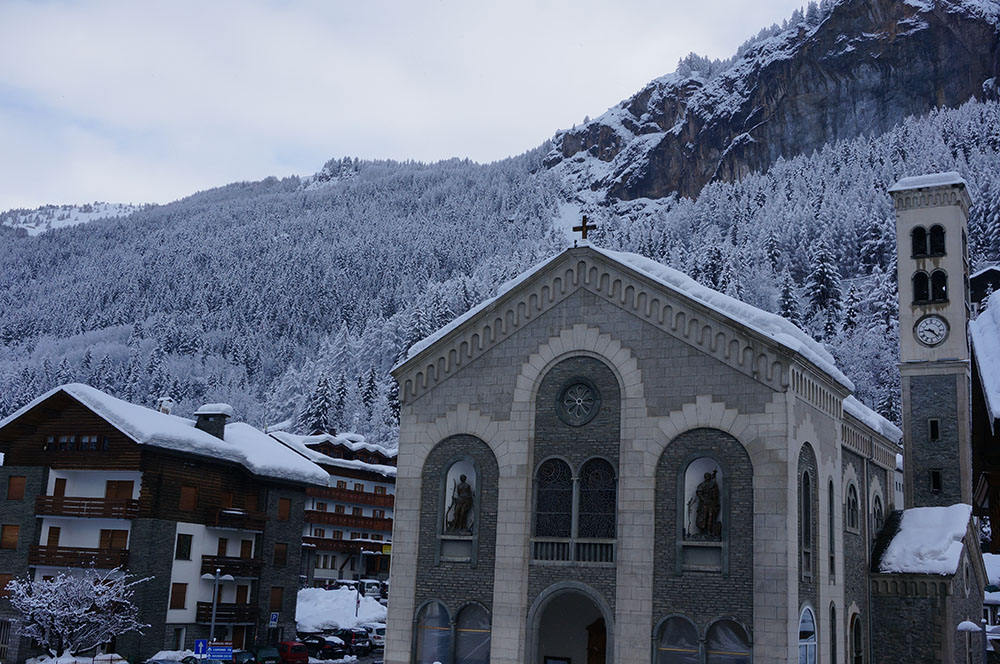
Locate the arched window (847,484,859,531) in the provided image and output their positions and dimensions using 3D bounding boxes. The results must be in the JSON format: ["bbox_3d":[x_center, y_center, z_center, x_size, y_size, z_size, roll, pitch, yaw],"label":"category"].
[{"bbox_3d":[13.884,6.956,43.994,0.270,1.850,1.950,-4,-14,30],"label":"arched window"}]

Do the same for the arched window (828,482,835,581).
[{"bbox_3d":[13.518,8.053,45.613,0.250,4.246,0.652,-4,-15,30],"label":"arched window"}]

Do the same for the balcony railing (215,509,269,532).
[{"bbox_3d":[-15.846,11.456,67.254,0.800,1.111,4.827,-3,-14,25],"label":"balcony railing"}]

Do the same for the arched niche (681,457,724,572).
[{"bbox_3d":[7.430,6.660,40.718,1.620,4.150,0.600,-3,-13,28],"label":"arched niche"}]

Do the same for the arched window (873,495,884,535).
[{"bbox_3d":[18.214,8.941,53.688,0.280,2.123,2.123,-4,-15,30],"label":"arched window"}]

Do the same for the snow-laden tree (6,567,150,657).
[{"bbox_3d":[-20.891,13.878,55.000,6.600,4.300,6.000,7,-12,-20],"label":"snow-laden tree"}]

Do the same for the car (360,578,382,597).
[{"bbox_3d":[-12.073,24.249,104.500,1.620,1.800,4.000,6,-12,-17],"label":"car"}]

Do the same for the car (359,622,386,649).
[{"bbox_3d":[-8.741,21.049,77.389,1.770,1.560,4.200,9,-14,-25],"label":"car"}]

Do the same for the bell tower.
[{"bbox_3d":[23.654,5.075,59.628,3.700,26.801,3.700,-4,-14,30],"label":"bell tower"}]

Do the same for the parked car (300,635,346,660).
[{"bbox_3d":[-11.531,20.044,70.500,4.200,1.450,1.750,-7,-15,41],"label":"parked car"}]

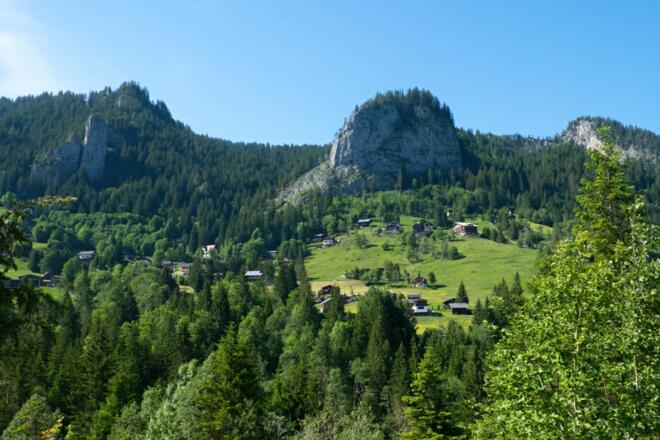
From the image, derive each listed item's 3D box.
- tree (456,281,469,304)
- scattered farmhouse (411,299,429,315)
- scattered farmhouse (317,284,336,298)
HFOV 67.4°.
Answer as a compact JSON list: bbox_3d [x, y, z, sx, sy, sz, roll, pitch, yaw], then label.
[{"bbox_3d":[89.670,49.740,335.000,7.200,16.800,7.200,0,-2,0],"label":"tree"},{"bbox_3d":[59.090,56.920,325.000,9.000,8.600,10.000,0,-2,2],"label":"scattered farmhouse"},{"bbox_3d":[-1.740,50.180,345.000,12.500,9.000,11.000,0,-2,6],"label":"scattered farmhouse"}]

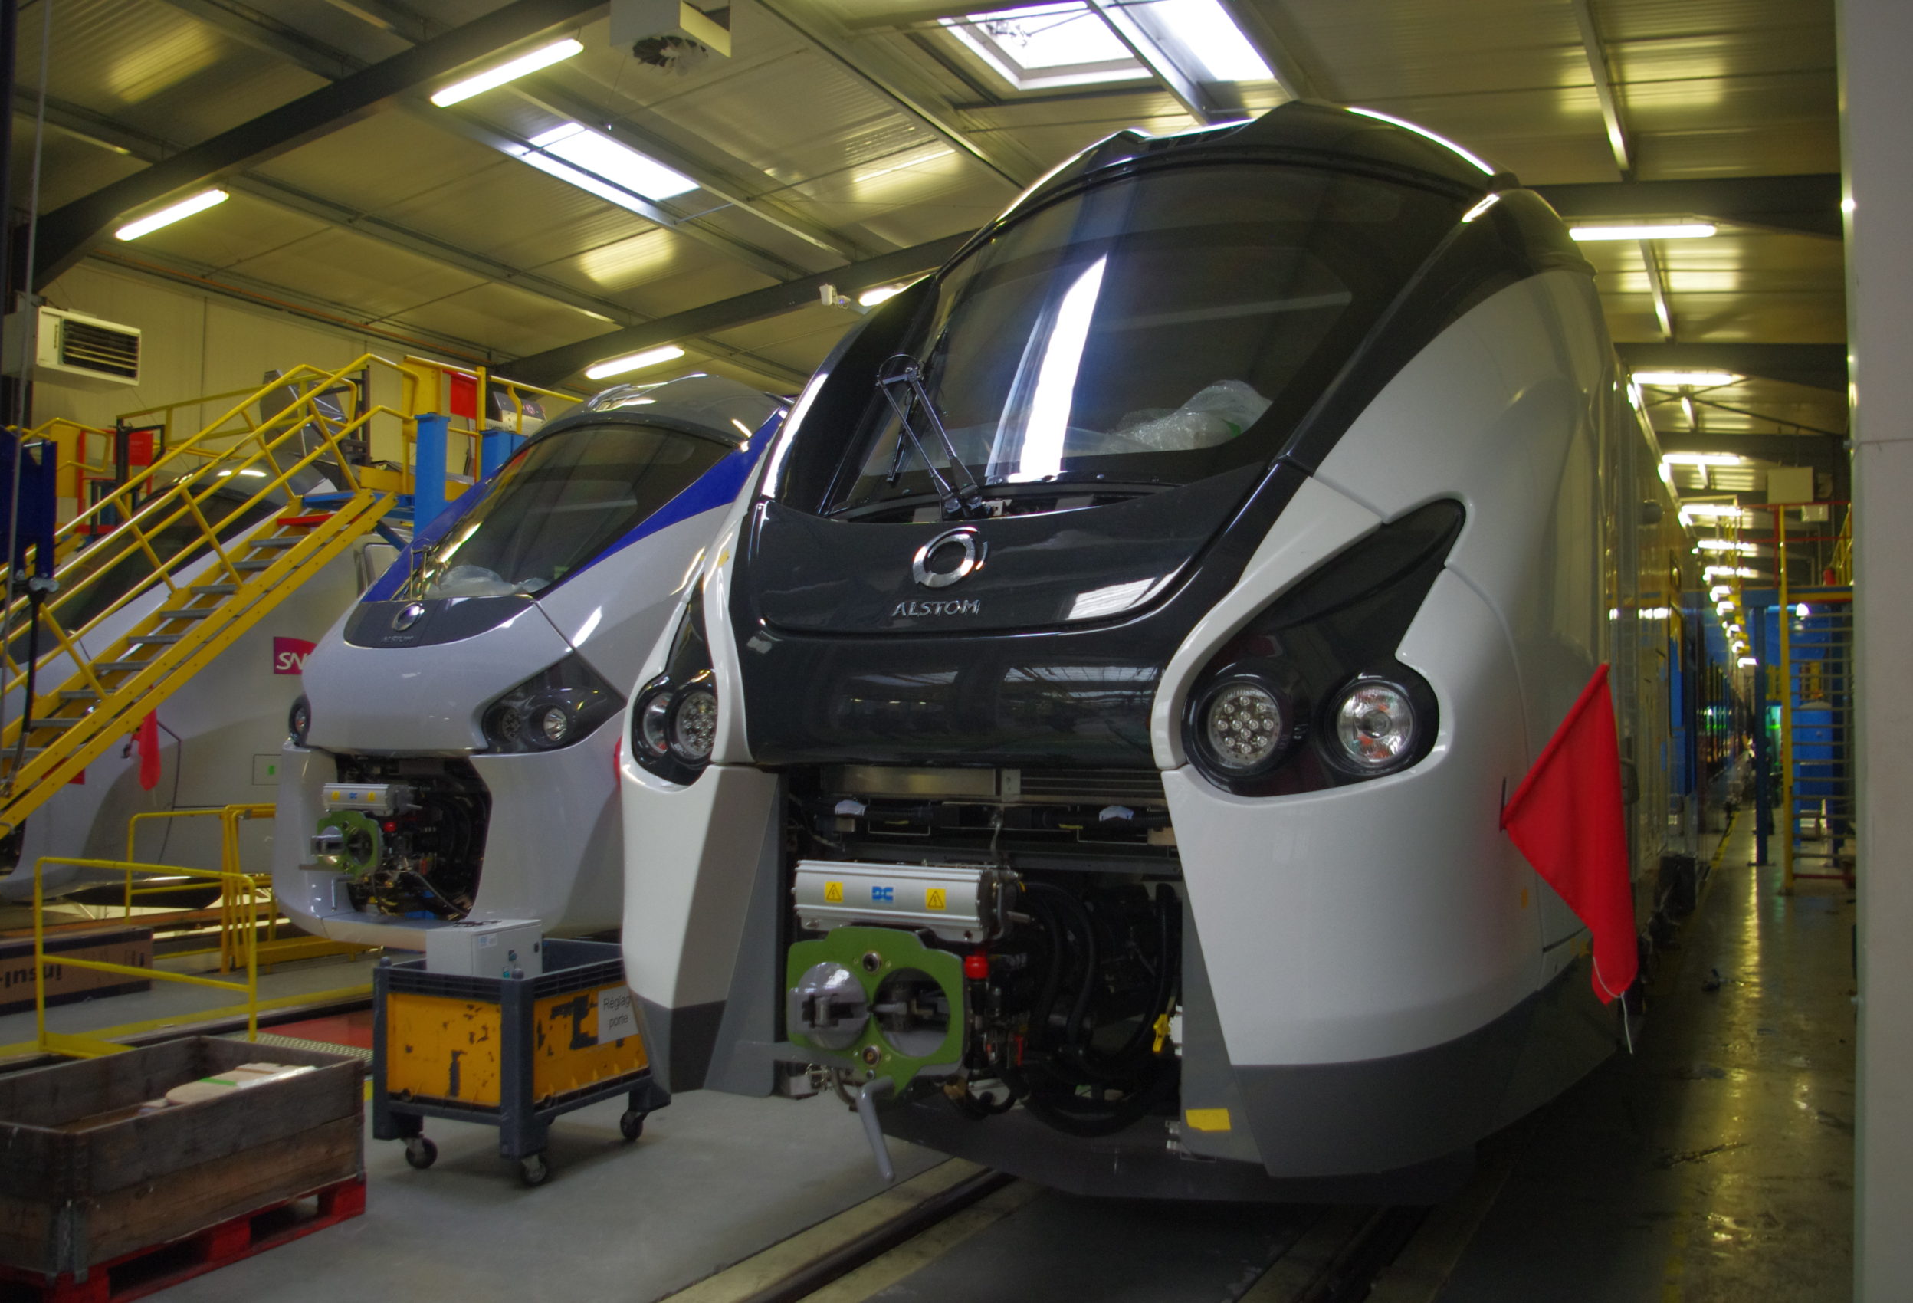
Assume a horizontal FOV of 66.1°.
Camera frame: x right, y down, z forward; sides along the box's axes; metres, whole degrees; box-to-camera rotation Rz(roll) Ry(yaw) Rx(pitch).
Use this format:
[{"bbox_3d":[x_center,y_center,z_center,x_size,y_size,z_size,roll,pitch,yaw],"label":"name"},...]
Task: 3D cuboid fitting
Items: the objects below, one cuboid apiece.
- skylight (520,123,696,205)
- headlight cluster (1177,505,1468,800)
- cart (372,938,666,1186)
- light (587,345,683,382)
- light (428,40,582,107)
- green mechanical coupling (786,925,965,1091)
[{"bbox_3d":[-3.397,-4.895,14.790,0.600,0.100,1.870,-6,-6,29],"label":"skylight"},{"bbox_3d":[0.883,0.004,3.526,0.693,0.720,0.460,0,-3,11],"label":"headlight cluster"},{"bbox_3d":[-1.643,1.561,5.645,0.700,0.775,0.870,-1,-3,26],"label":"cart"},{"bbox_3d":[-3.977,-3.554,18.166,1.570,0.120,0.170,-5,-5,29],"label":"light"},{"bbox_3d":[-3.447,-4.416,11.236,1.570,0.120,0.170,-6,-6,29],"label":"light"},{"bbox_3d":[-0.165,0.861,3.555,0.480,0.380,0.250,-1,-3,29],"label":"green mechanical coupling"}]

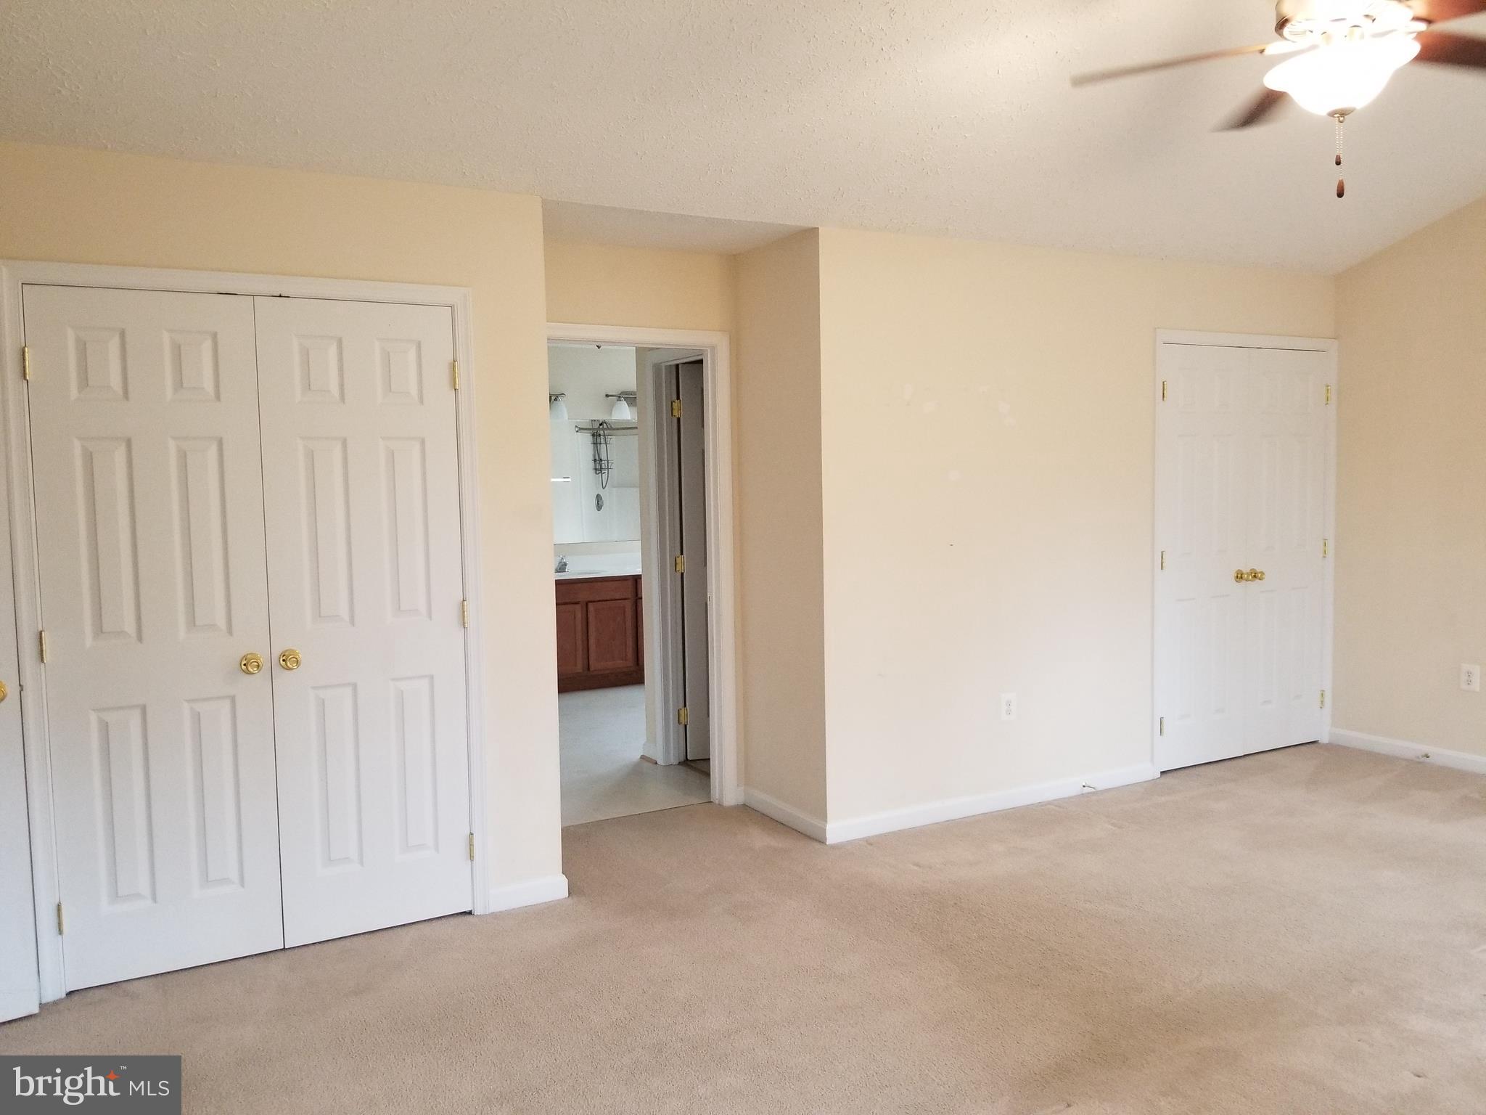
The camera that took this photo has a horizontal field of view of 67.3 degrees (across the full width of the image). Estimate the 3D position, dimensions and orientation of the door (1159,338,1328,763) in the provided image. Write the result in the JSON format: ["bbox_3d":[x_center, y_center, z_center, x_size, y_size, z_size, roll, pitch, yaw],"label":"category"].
[{"bbox_3d":[2.521,-0.013,5.611,1.223,2.076,0.051,-3,5,-28],"label":"door"}]

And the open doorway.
[{"bbox_3d":[-0.483,0.117,4.859,0.803,2.057,0.121,-3,5,-28],"label":"open doorway"}]

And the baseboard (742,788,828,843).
[{"bbox_3d":[0.173,1.099,4.805,0.018,0.082,0.714,-3,5,-28],"label":"baseboard"}]

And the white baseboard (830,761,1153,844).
[{"bbox_3d":[1.158,1.072,4.931,1.879,0.082,0.018,-3,5,-28],"label":"white baseboard"}]

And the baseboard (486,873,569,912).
[{"bbox_3d":[-0.751,1.179,3.918,0.295,0.082,0.018,-3,5,-28],"label":"baseboard"}]

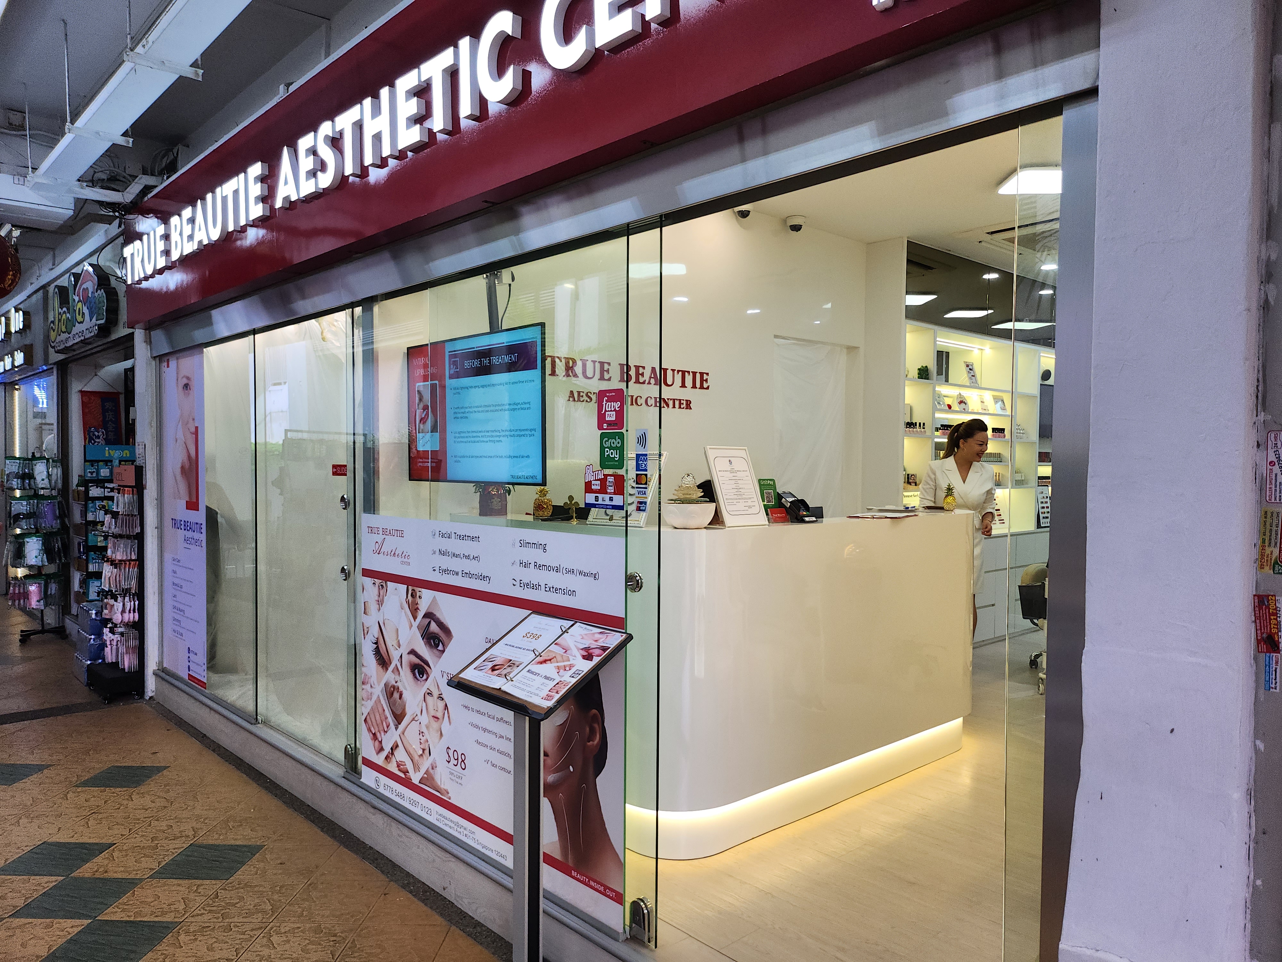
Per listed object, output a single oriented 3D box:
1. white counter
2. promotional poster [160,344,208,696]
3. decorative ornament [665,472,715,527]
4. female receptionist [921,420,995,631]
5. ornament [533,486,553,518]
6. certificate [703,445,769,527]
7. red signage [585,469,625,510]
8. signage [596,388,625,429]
[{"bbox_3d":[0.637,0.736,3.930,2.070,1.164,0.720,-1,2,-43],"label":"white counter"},{"bbox_3d":[-2.861,0.204,5.551,0.010,2.040,0.850,-1,2,-43],"label":"promotional poster"},{"bbox_3d":[0.181,0.068,3.176,0.195,0.197,0.195,0,1,0],"label":"decorative ornament"},{"bbox_3d":[1.786,0.478,5.009,0.430,1.650,0.290,0,1,-3],"label":"female receptionist"},{"bbox_3d":[-0.413,0.091,3.744,0.085,0.132,0.085,0,1,0],"label":"ornament"},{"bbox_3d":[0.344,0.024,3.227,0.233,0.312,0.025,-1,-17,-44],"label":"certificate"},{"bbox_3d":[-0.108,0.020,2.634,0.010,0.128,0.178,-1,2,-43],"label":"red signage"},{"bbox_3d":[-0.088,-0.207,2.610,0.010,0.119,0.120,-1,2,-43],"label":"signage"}]

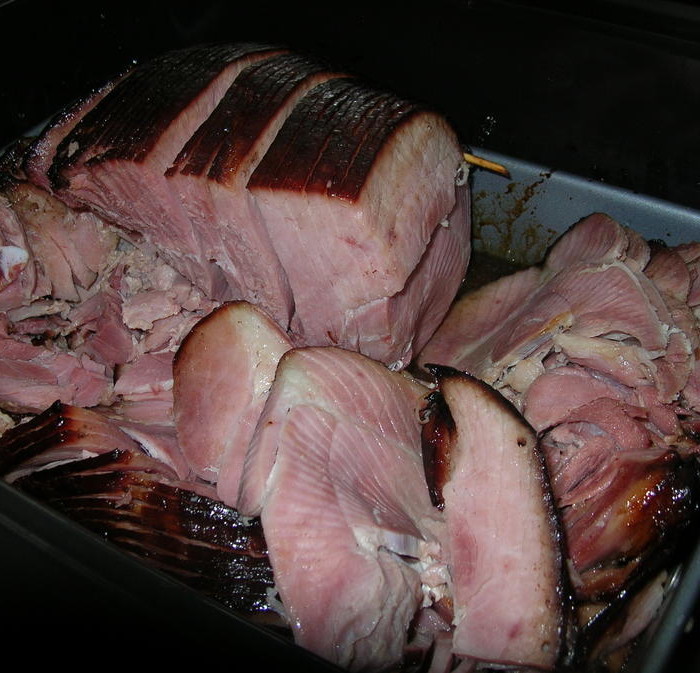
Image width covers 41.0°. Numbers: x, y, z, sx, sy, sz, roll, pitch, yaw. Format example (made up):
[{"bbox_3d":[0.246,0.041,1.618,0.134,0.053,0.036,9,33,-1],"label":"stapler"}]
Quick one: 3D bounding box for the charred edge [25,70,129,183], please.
[{"bbox_3d":[-0.134,-0.104,0.458,0.055,0.044,0.018,-15,44,-14],"label":"charred edge"}]

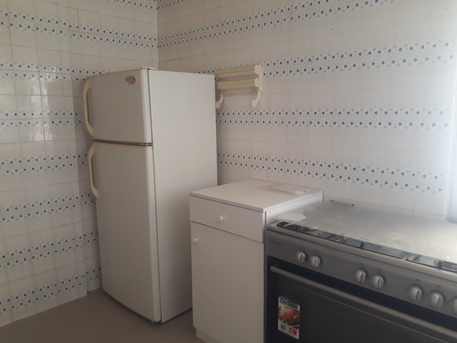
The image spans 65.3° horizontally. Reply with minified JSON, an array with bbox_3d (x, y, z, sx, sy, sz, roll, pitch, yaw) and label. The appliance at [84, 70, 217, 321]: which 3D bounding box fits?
[{"bbox_3d":[-0.531,0.142,2.567,0.617,1.618,0.699,-9,13,-44],"label":"appliance"}]

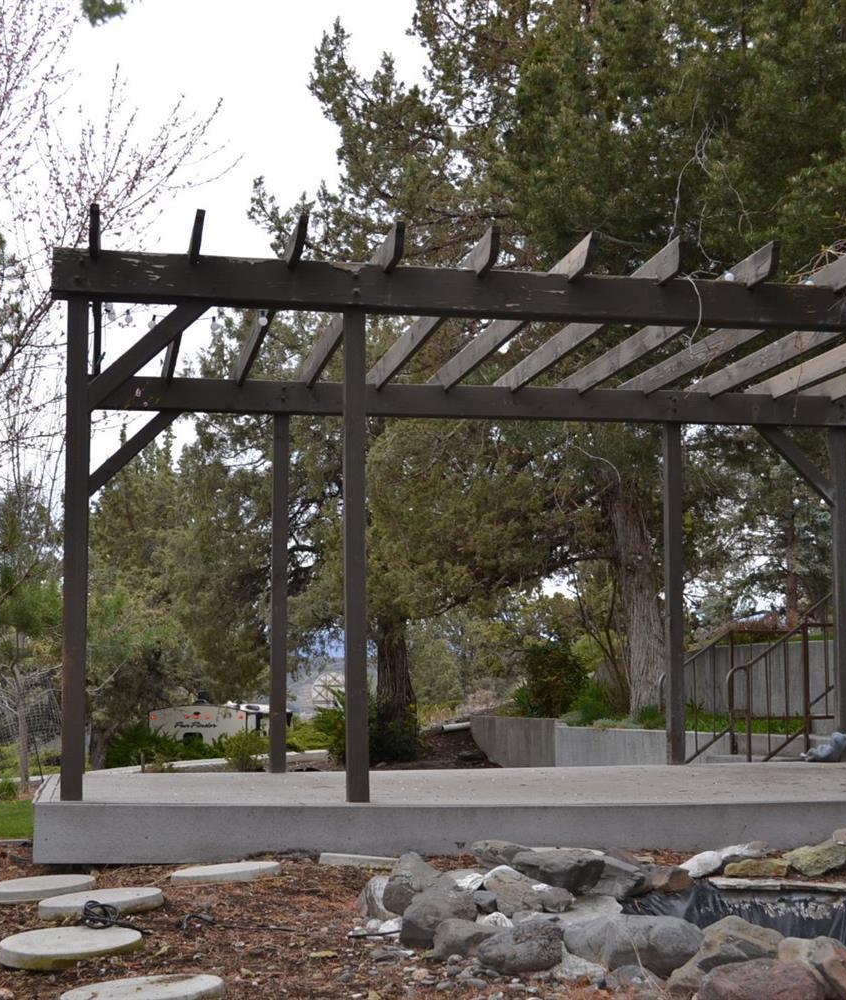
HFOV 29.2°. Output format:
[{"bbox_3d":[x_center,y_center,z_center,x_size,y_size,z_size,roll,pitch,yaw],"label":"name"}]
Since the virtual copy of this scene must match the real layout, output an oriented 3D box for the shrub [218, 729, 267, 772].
[{"bbox_3d":[-1.422,1.972,12.800,0.380,0.360,0.360,0,-7,-6],"label":"shrub"}]

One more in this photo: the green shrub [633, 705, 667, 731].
[{"bbox_3d":[1.954,1.879,14.000,0.310,0.230,0.290,-1,-7,8],"label":"green shrub"}]

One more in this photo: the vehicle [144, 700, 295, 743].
[{"bbox_3d":[-5.182,6.828,42.990,2.450,2.950,6.800,-1,-7,5],"label":"vehicle"}]

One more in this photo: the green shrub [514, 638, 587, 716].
[{"bbox_3d":[1.327,1.855,16.800,0.740,0.830,0.700,-1,-7,4],"label":"green shrub"}]

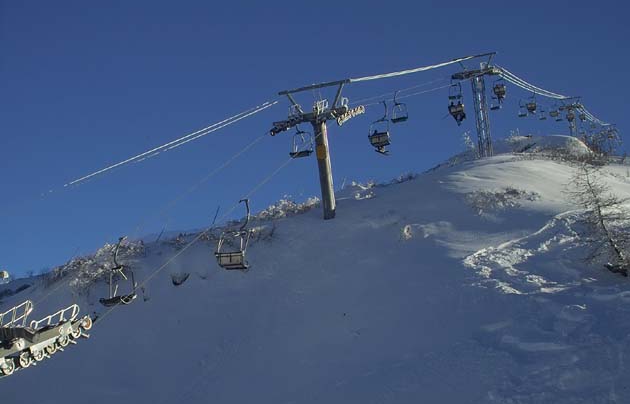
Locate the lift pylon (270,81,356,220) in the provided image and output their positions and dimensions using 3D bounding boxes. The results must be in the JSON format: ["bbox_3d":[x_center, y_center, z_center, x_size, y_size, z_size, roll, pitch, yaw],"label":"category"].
[{"bbox_3d":[0.310,-2.563,39.926,4.700,7.000,3.800,-4,2,26],"label":"lift pylon"}]

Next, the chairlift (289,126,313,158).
[{"bbox_3d":[-0.771,-3.552,42.400,1.200,2.400,0.800,-4,-10,26],"label":"chairlift"}]

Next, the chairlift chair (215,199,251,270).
[{"bbox_3d":[-3.054,1.203,28.500,1.200,2.550,0.800,-4,-10,26],"label":"chairlift chair"}]

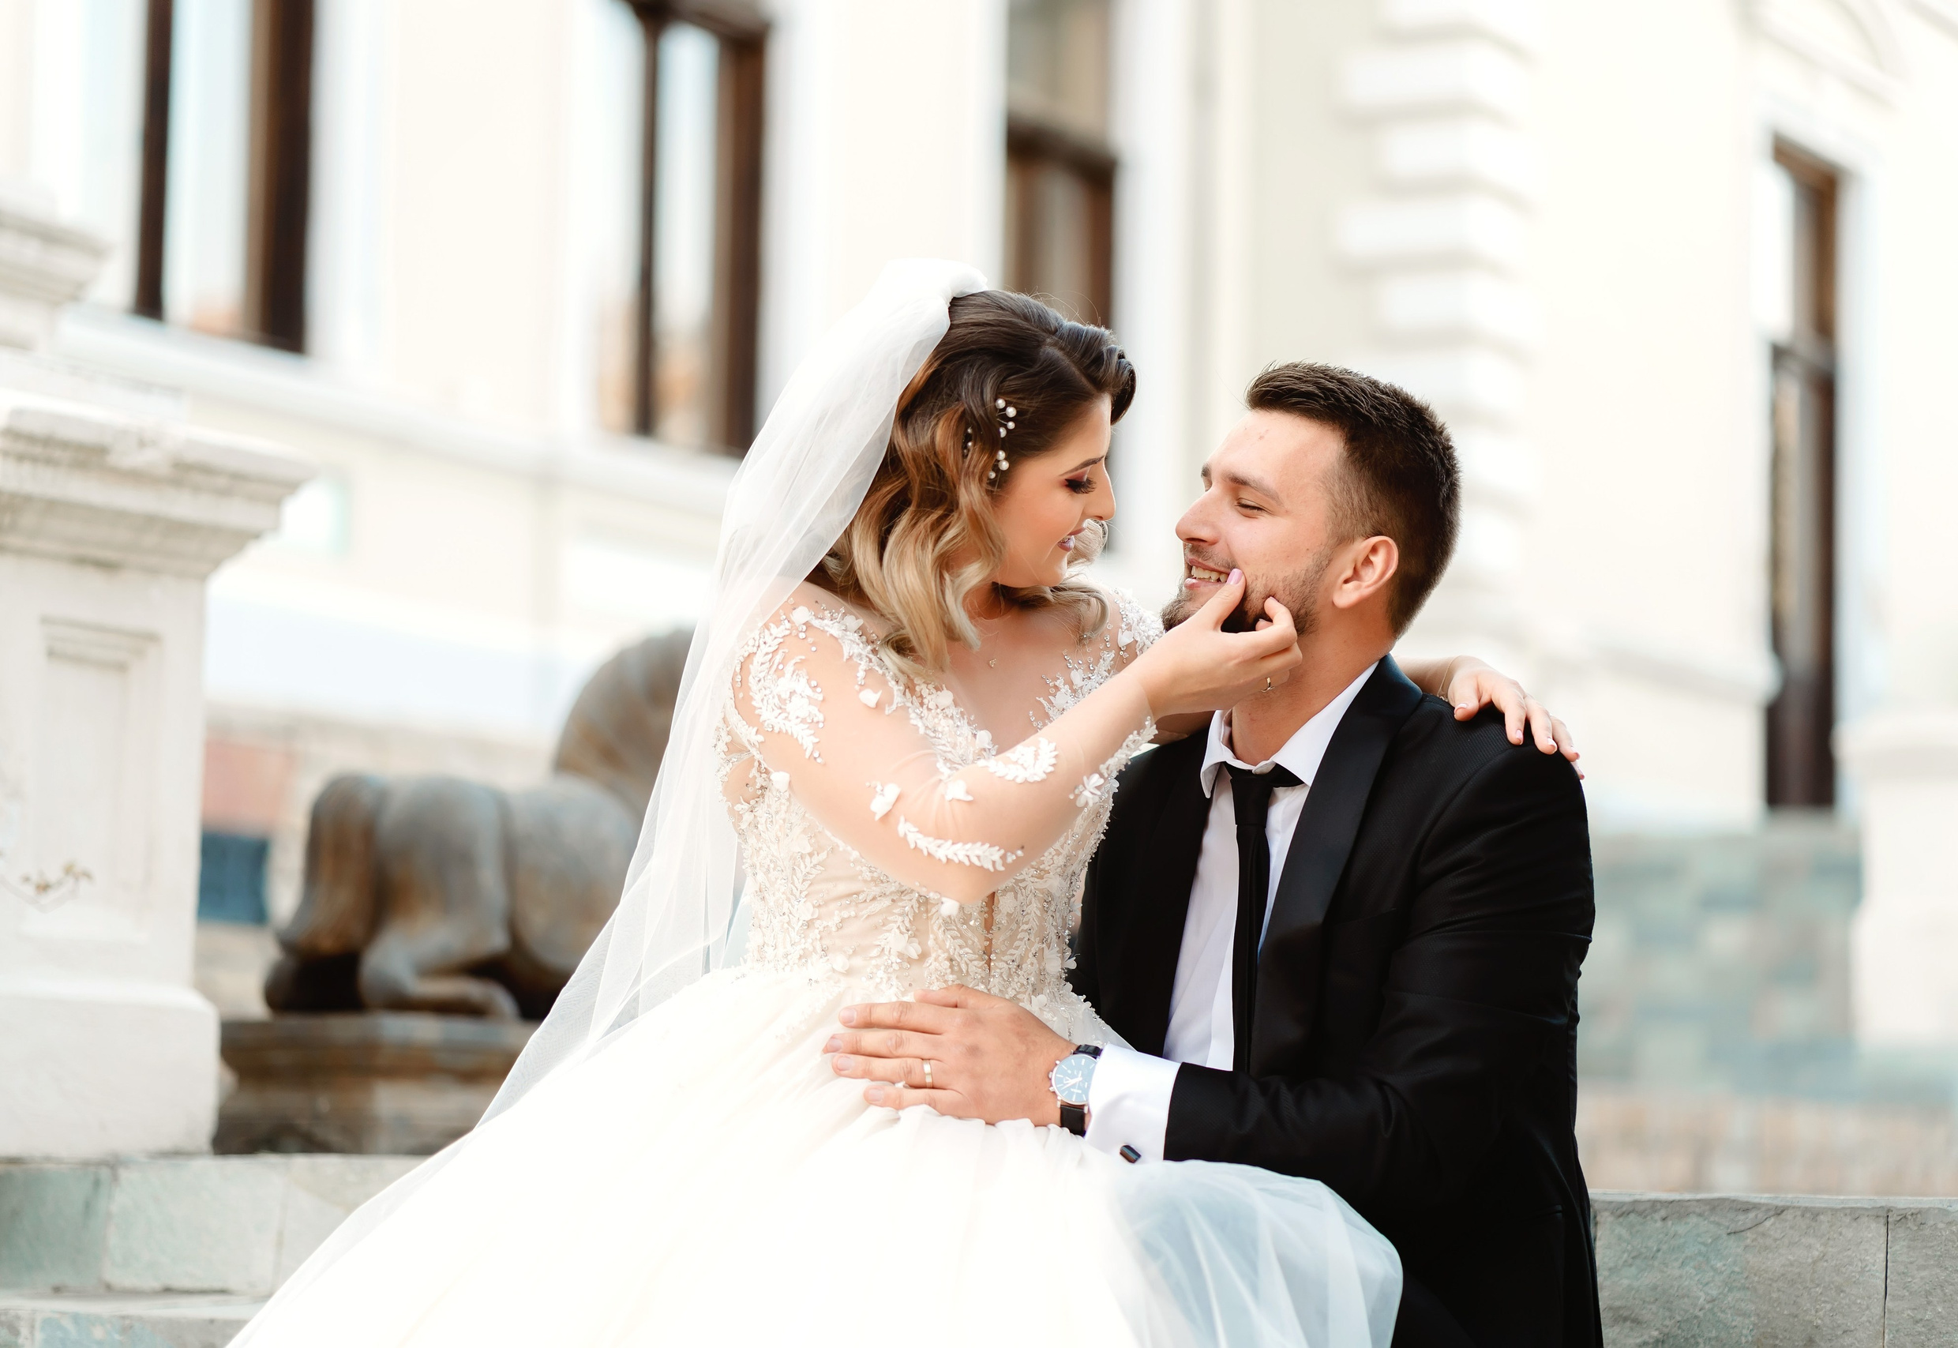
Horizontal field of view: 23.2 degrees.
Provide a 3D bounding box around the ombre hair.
[{"bbox_3d":[-0.003,-0.142,3.630,0.240,0.295,0.230,7,-3,21],"label":"ombre hair"}]

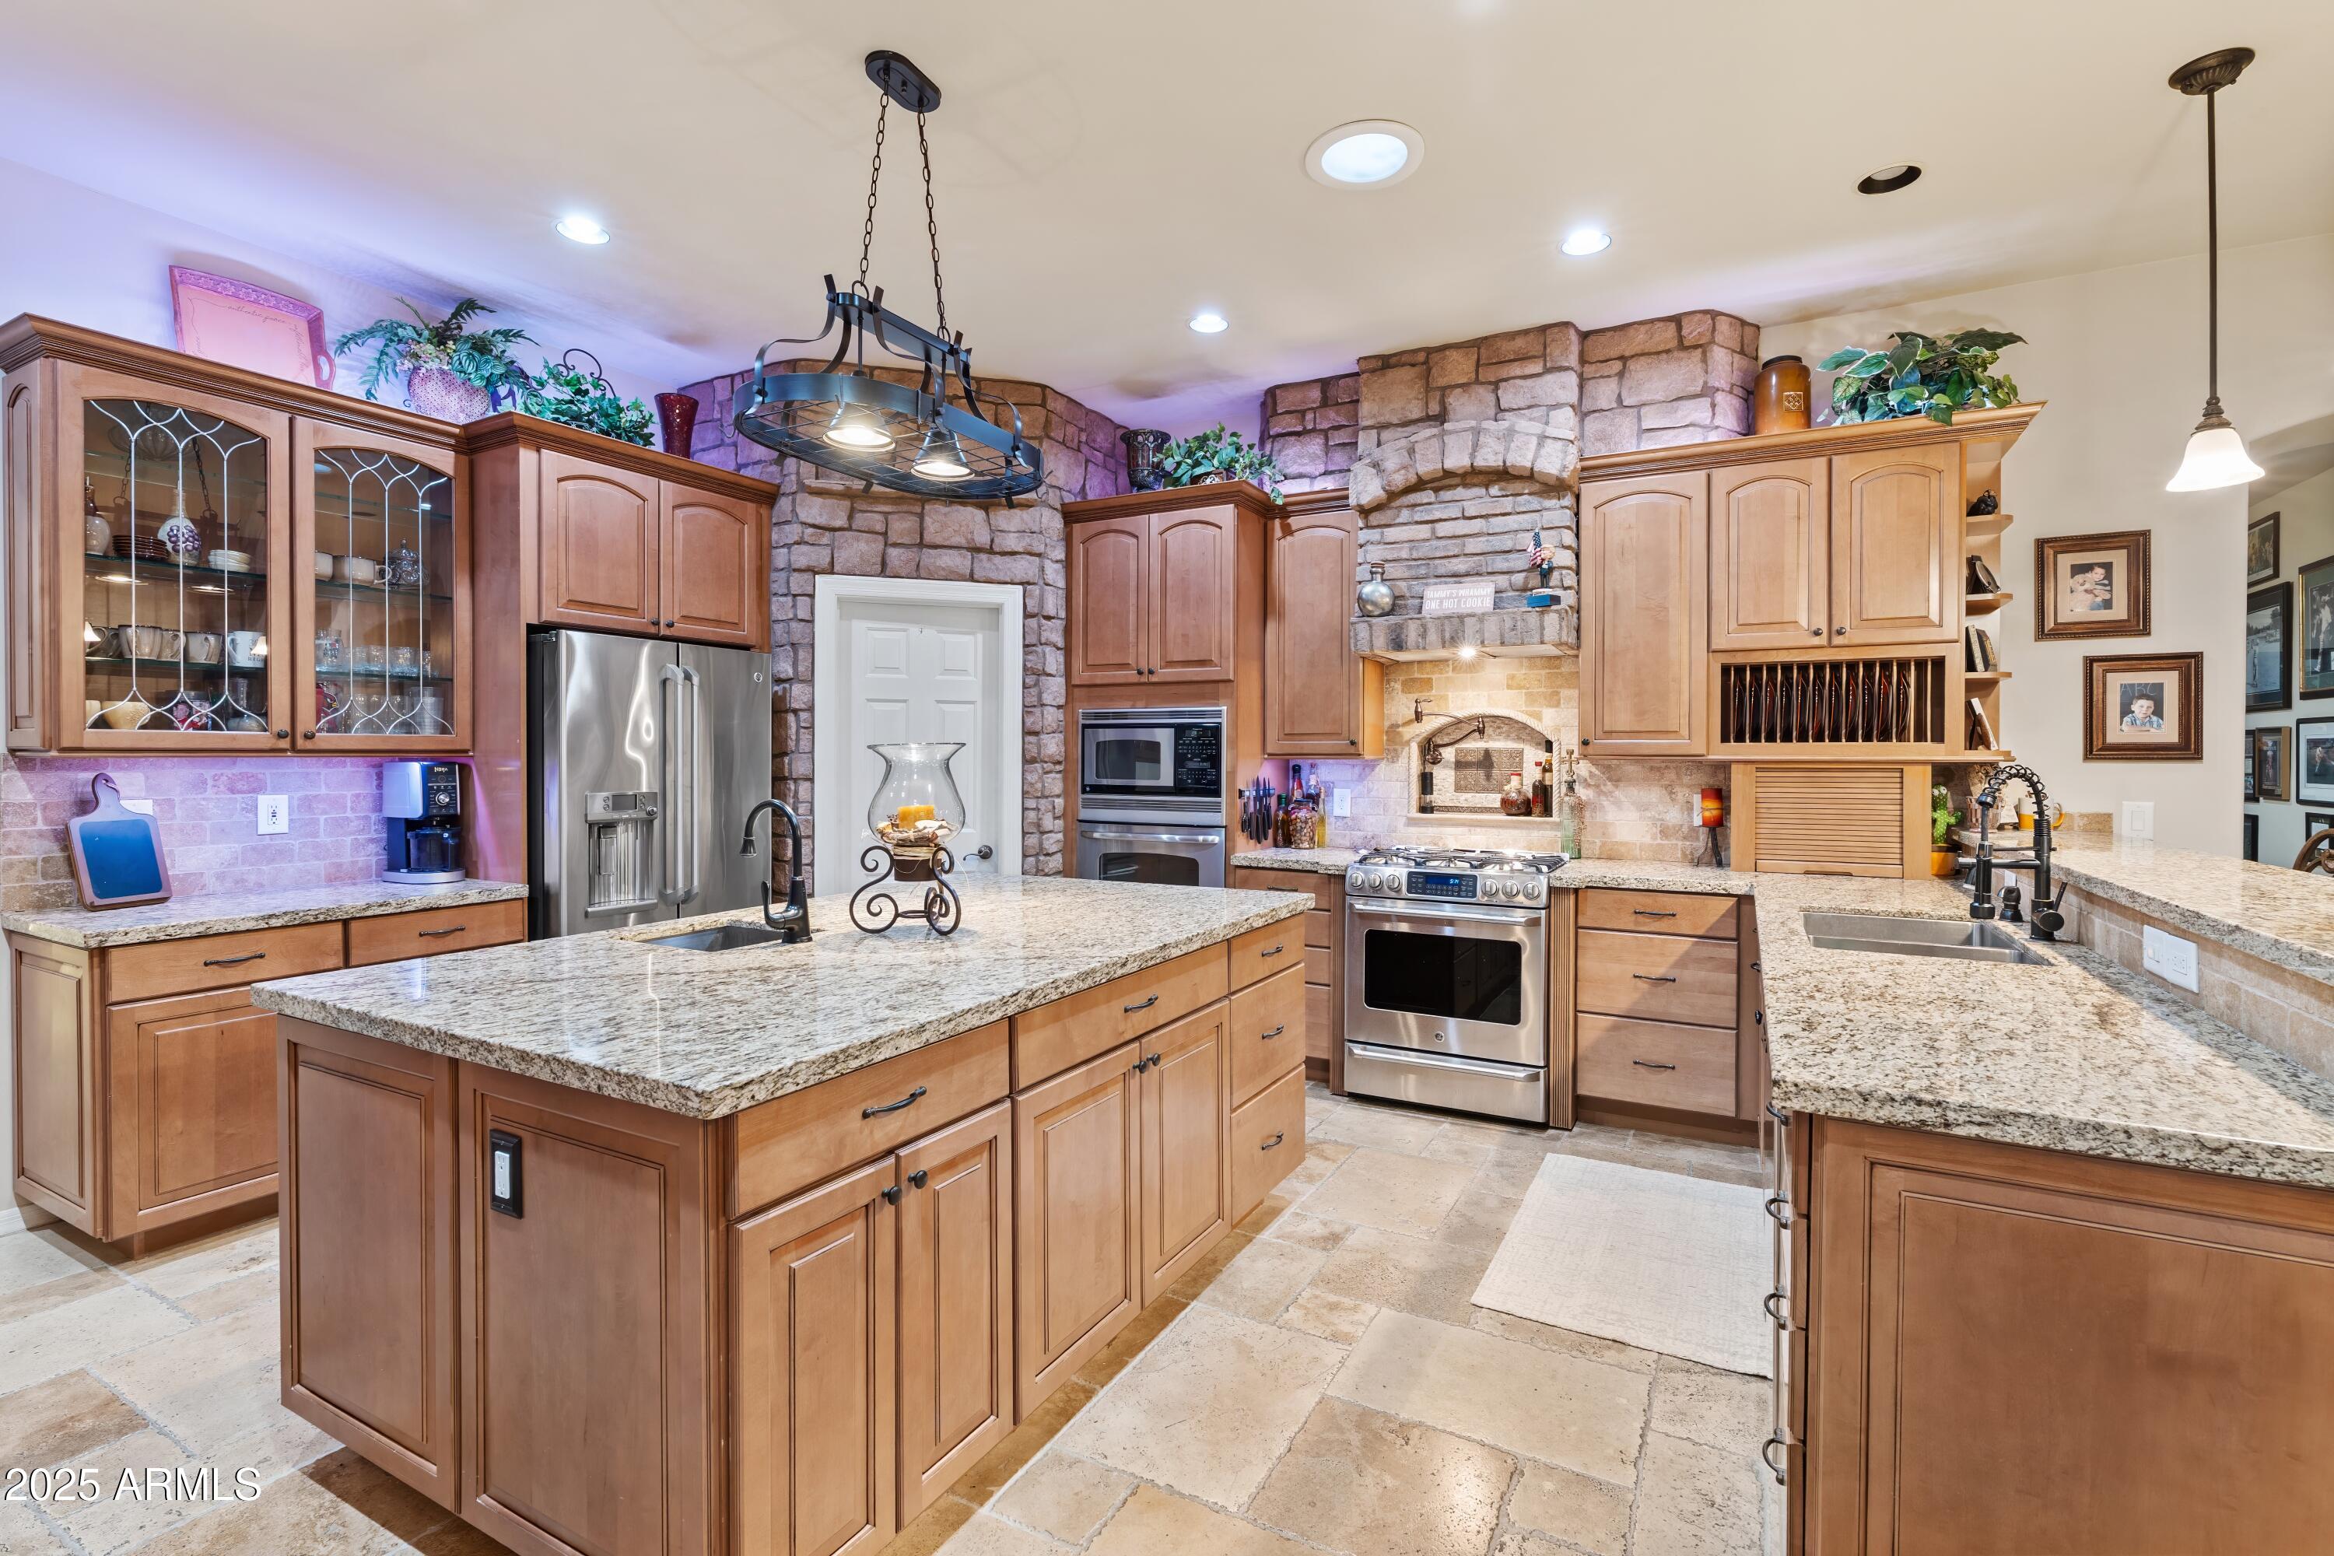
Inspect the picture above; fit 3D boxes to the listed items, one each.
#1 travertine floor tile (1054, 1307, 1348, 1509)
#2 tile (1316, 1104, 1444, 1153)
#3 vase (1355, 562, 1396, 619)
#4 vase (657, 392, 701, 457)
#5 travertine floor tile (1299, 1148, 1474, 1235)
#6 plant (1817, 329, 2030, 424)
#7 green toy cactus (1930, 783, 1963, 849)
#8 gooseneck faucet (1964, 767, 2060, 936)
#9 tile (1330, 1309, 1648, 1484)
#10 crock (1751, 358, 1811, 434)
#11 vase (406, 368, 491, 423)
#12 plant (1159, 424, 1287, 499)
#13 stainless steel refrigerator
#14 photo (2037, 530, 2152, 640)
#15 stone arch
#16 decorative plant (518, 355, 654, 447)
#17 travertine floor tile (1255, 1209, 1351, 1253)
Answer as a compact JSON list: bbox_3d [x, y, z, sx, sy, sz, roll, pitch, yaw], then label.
[{"bbox_3d":[0.098,1.298,2.323,0.397,0.012,0.605,1,1,29],"label":"travertine floor tile"},{"bbox_3d":[0.780,1.284,3.999,0.393,0.015,0.379,1,1,28],"label":"tile"},{"bbox_3d":[0.874,-0.775,4.580,0.150,0.225,0.150,1,1,28],"label":"vase"},{"bbox_3d":[-1.833,-1.249,4.132,0.168,0.370,0.168,1,1,29],"label":"vase"},{"bbox_3d":[0.710,1.292,3.455,0.403,0.015,0.595,1,1,28],"label":"travertine floor tile"},{"bbox_3d":[2.671,-1.375,3.924,0.590,0.360,0.400,0,1,28],"label":"plant"},{"bbox_3d":[2.757,0.136,3.922,0.125,0.230,0.065,1,2,32],"label":"green toy cactus"},{"bbox_3d":[2.020,0.173,2.616,0.185,0.410,0.100,0,1,6],"label":"gooseneck faucet"},{"bbox_3d":[0.696,1.310,2.361,0.613,0.015,0.423,1,1,28],"label":"tile"},{"bbox_3d":[2.317,-1.403,4.150,0.185,0.345,0.185,0,1,28],"label":"crock"},{"bbox_3d":[-2.595,-1.330,3.988,0.250,0.270,0.250,0,1,28],"label":"vase"},{"bbox_3d":[0.227,-1.339,4.772,0.530,0.380,0.380,1,1,29],"label":"plant"},{"bbox_3d":[-2.150,0.388,4.284,0.800,1.775,0.900,0,1,28],"label":"stainless steel refrigerator"},{"bbox_3d":[3.096,-0.637,3.688,0.297,0.338,0.030,1,1,29],"label":"photo"},{"bbox_3d":[1.192,-1.249,4.420,0.890,0.315,0.140,1,1,28],"label":"stone arch"},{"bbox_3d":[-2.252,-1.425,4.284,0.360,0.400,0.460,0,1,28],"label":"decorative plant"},{"bbox_3d":[0.416,1.295,3.132,0.198,0.012,0.200,0,1,28],"label":"travertine floor tile"}]

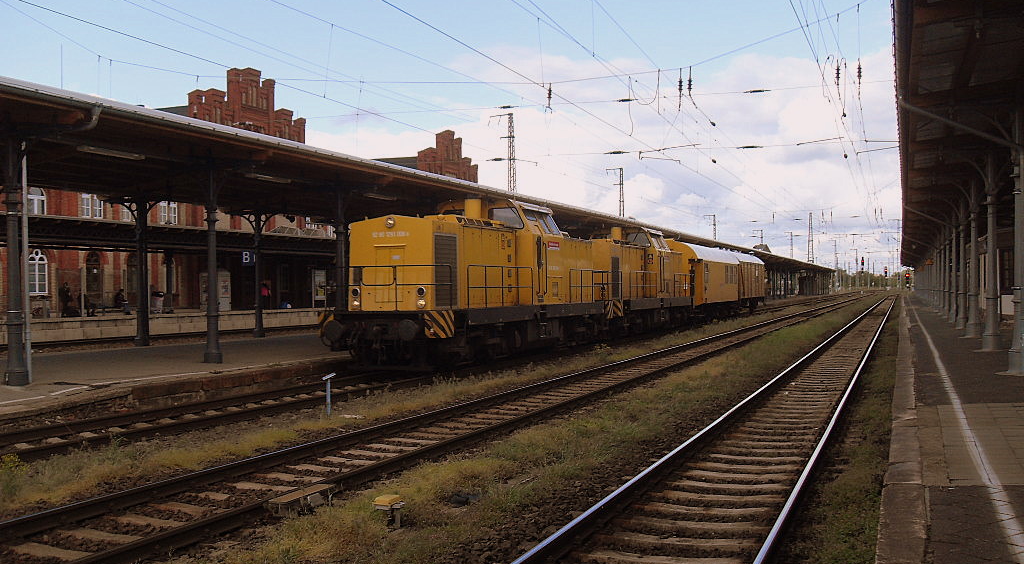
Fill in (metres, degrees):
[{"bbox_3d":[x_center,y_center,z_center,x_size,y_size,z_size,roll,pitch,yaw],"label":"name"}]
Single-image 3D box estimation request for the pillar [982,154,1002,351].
[{"bbox_3d":[10.740,-0.660,22.500,0.390,4.380,0.390,0,0,22],"label":"pillar"}]

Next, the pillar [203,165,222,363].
[{"bbox_3d":[-6.760,-0.420,22.700,0.390,4.450,0.390,0,0,22],"label":"pillar"}]

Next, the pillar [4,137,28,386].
[{"bbox_3d":[-8.560,-0.360,17.300,0.380,4.280,0.380,0,0,22],"label":"pillar"}]

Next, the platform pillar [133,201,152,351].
[{"bbox_3d":[-10.930,-0.240,29.700,0.420,4.250,0.420,0,0,22],"label":"platform pillar"}]

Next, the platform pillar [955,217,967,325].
[{"bbox_3d":[15.300,-0.450,34.300,0.380,4.050,0.380,0,0,22],"label":"platform pillar"}]

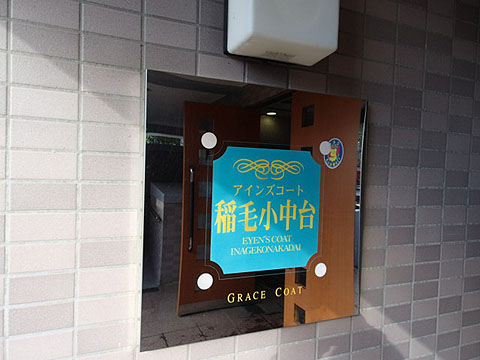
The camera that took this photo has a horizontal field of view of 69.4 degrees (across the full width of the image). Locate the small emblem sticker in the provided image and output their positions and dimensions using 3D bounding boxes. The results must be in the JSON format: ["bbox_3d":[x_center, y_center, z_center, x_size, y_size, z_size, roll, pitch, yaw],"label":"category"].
[{"bbox_3d":[0.208,-0.059,0.769,0.053,0.069,0.004,1,2,-23],"label":"small emblem sticker"}]

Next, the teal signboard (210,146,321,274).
[{"bbox_3d":[0.060,0.061,0.709,0.248,0.248,0.010,1,2,-23],"label":"teal signboard"}]

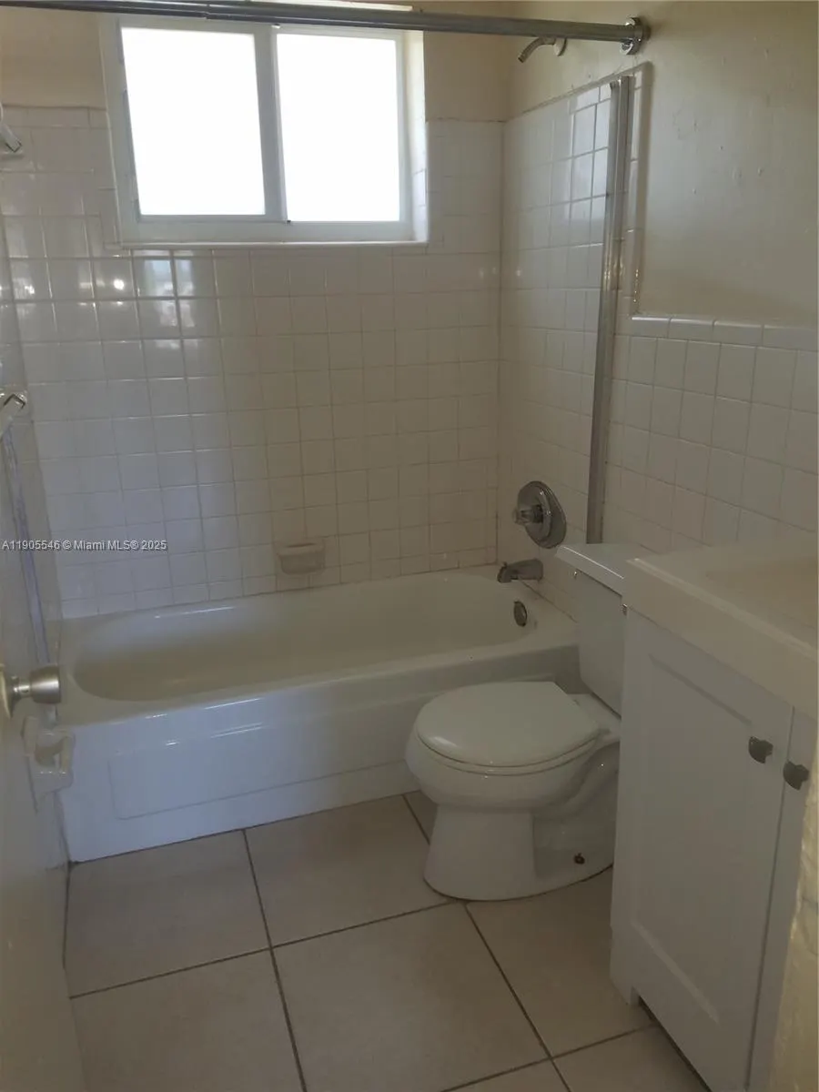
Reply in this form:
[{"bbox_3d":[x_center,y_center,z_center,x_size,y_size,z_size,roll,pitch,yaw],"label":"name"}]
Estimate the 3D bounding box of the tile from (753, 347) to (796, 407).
[{"bbox_3d":[0.710,-0.328,1.589,0.008,0.108,0.107,-7,19,-18],"label":"tile"}]

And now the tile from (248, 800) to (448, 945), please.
[{"bbox_3d":[-0.158,0.788,2.035,0.435,0.010,0.435,-7,19,-18],"label":"tile"}]

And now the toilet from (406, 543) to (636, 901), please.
[{"bbox_3d":[0.319,0.422,1.939,0.675,0.735,0.440,-7,19,-18],"label":"toilet"}]

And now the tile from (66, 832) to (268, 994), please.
[{"bbox_3d":[-0.570,0.837,1.911,0.430,0.010,0.430,-7,19,-18],"label":"tile"}]

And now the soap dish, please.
[{"bbox_3d":[-0.351,0.043,2.680,0.155,0.110,0.075,-7,19,-18],"label":"soap dish"}]

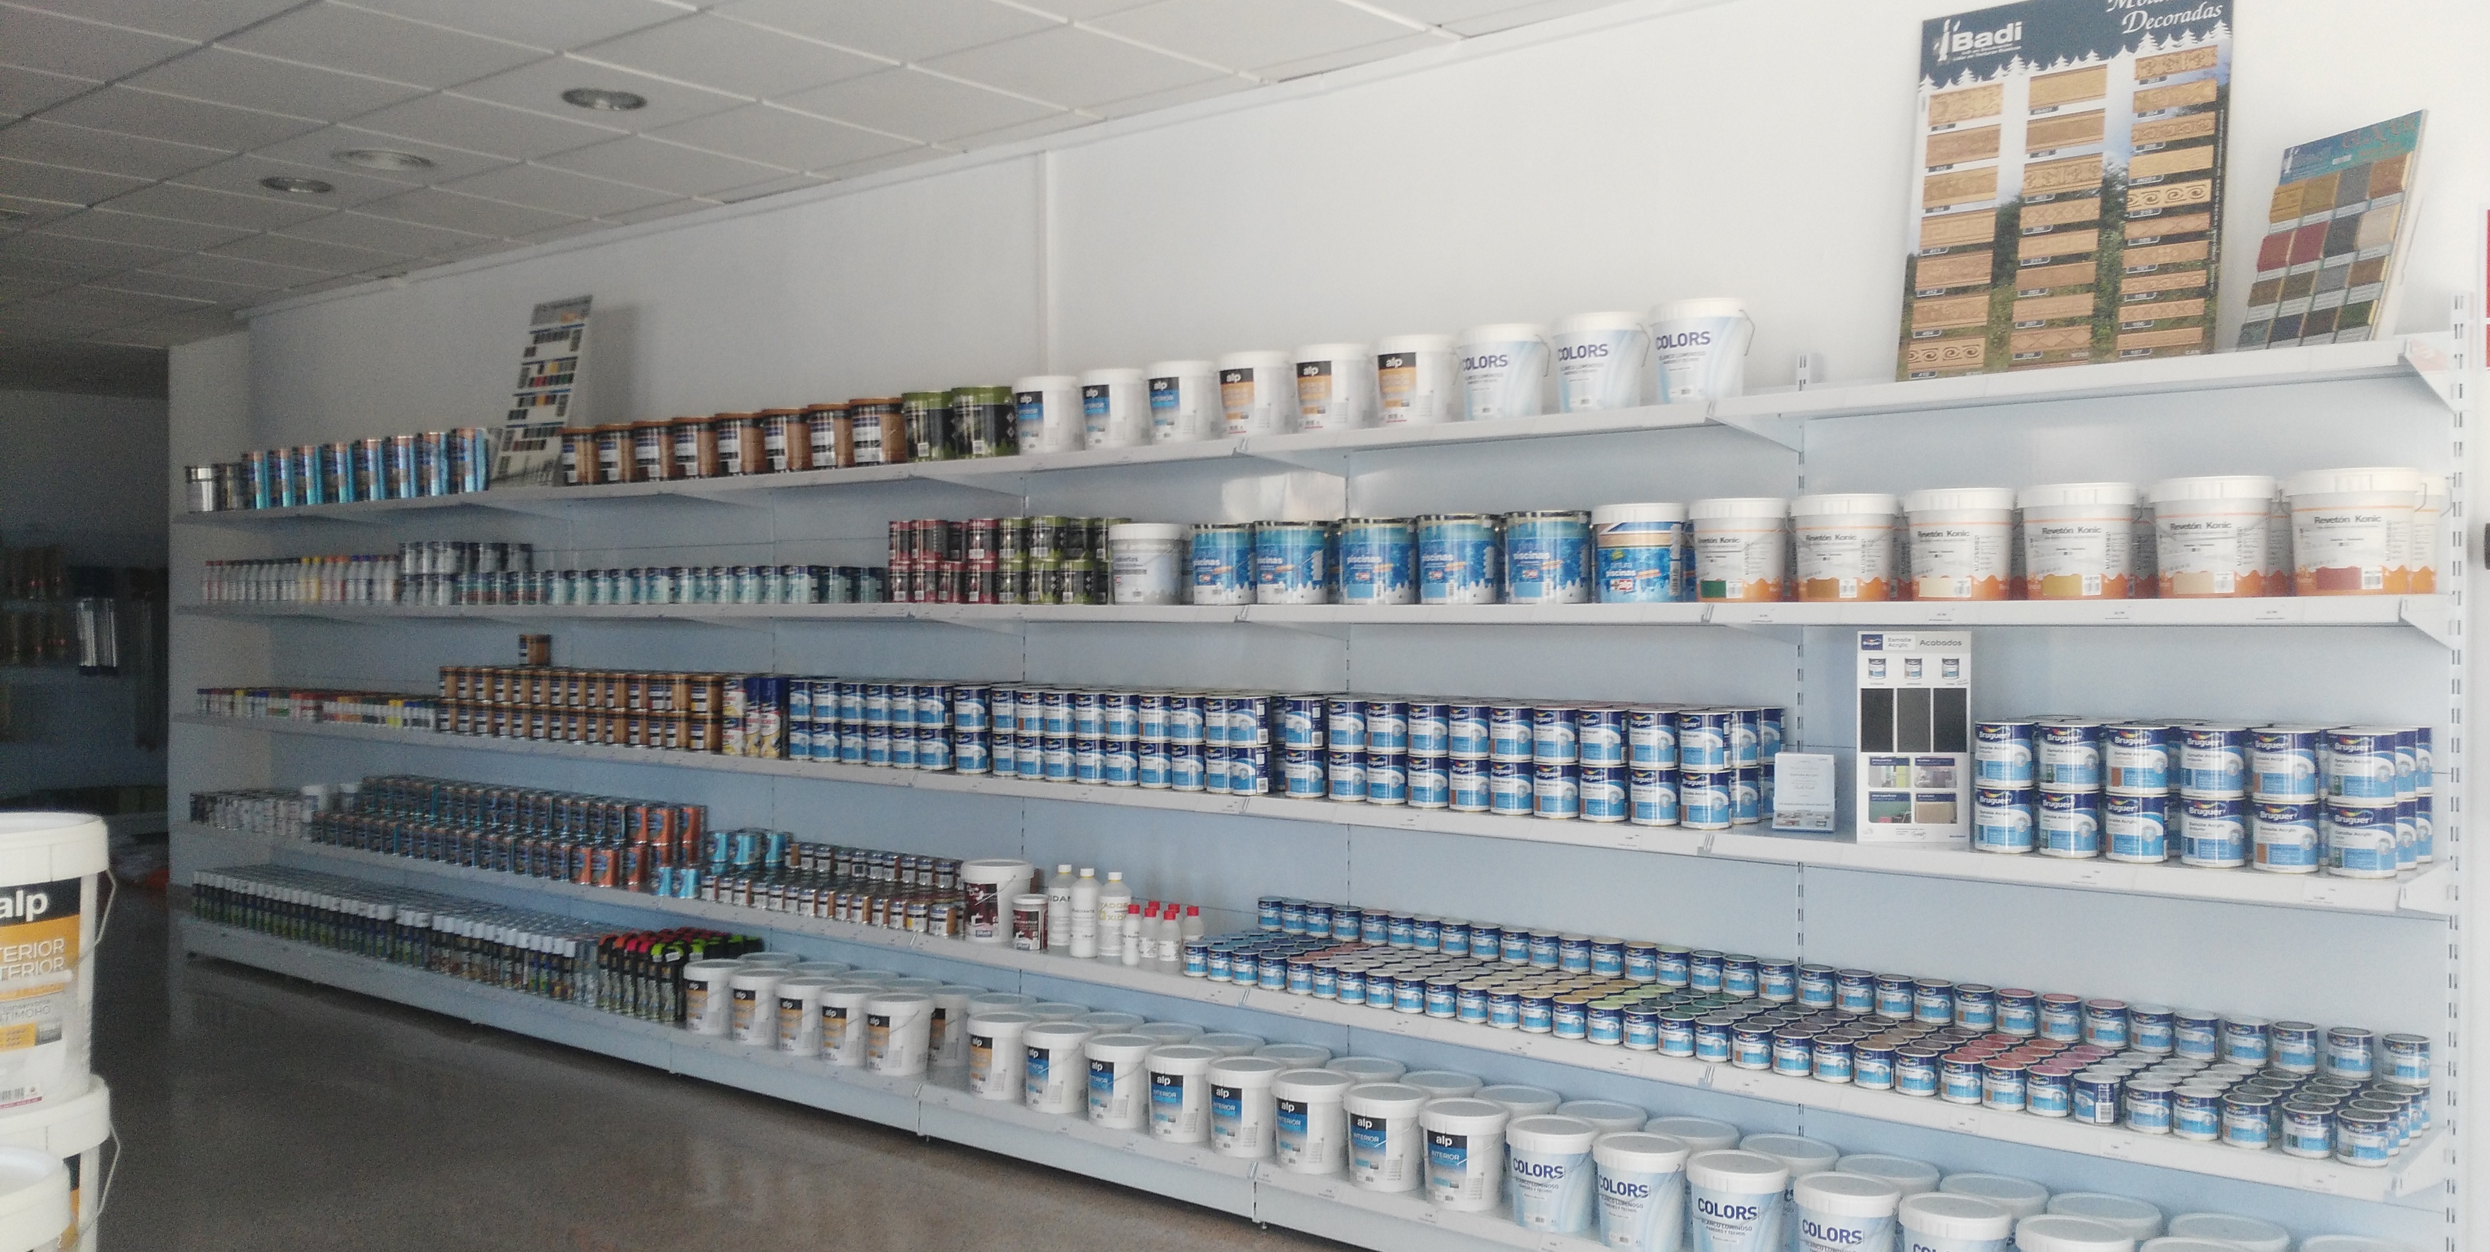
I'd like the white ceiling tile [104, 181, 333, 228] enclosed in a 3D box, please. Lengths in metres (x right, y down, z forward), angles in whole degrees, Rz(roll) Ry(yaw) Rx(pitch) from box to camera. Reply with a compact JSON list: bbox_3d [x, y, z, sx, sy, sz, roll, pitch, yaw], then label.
[{"bbox_3d":[-3.638,-1.486,6.560,0.600,0.018,0.600,1,1,39],"label":"white ceiling tile"}]

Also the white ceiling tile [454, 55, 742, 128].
[{"bbox_3d":[-1.758,-1.454,5.060,0.600,0.018,0.600,1,1,39],"label":"white ceiling tile"}]

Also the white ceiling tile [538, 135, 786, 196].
[{"bbox_3d":[-1.846,-1.467,5.895,0.600,0.020,0.600,1,2,38],"label":"white ceiling tile"}]

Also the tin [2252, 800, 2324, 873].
[{"bbox_3d":[1.792,0.364,3.184,0.099,0.113,0.099,1,2,38],"label":"tin"}]

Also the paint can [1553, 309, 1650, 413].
[{"bbox_3d":[0.768,-0.558,3.999,0.198,0.205,0.198,0,1,33],"label":"paint can"}]

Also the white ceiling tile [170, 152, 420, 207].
[{"bbox_3d":[-3.153,-1.464,6.157,0.600,0.020,0.600,1,2,38],"label":"white ceiling tile"}]

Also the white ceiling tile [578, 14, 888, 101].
[{"bbox_3d":[-1.306,-1.468,4.756,0.595,0.020,0.597,0,2,38],"label":"white ceiling tile"}]

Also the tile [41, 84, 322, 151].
[{"bbox_3d":[-3.056,-1.458,5.310,0.595,0.018,0.595,1,1,38],"label":"tile"}]

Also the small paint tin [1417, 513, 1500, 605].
[{"bbox_3d":[0.487,-0.147,4.208,0.183,0.196,0.183,0,1,0],"label":"small paint tin"}]

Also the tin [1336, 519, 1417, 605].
[{"bbox_3d":[0.318,-0.151,4.362,0.184,0.198,0.184,0,1,0],"label":"tin"}]

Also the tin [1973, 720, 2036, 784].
[{"bbox_3d":[1.404,0.240,3.422,0.098,0.117,0.098,1,1,39],"label":"tin"}]

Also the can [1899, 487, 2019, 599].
[{"bbox_3d":[1.341,-0.153,3.473,0.199,0.207,0.199,1,1,38],"label":"can"}]

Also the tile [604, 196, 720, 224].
[{"bbox_3d":[-2.062,-1.478,6.541,0.595,0.020,0.150,1,2,38],"label":"tile"}]

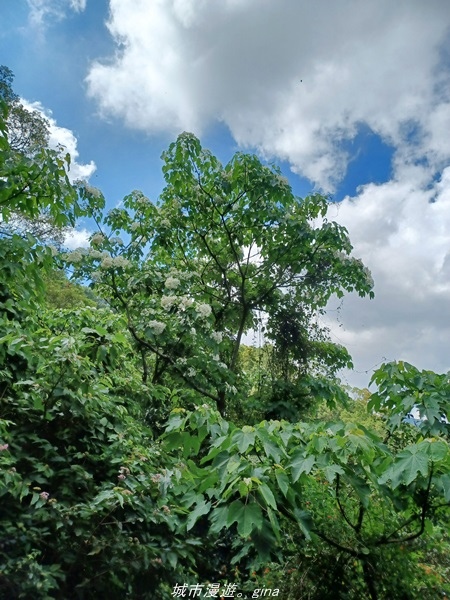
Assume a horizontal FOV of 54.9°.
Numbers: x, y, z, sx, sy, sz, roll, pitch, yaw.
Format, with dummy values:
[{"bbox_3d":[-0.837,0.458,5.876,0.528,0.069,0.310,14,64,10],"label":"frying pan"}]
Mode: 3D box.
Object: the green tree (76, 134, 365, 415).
[{"bbox_3d":[-0.100,-0.450,7.800,5.400,5.500,4.500,0,-13,0],"label":"green tree"}]

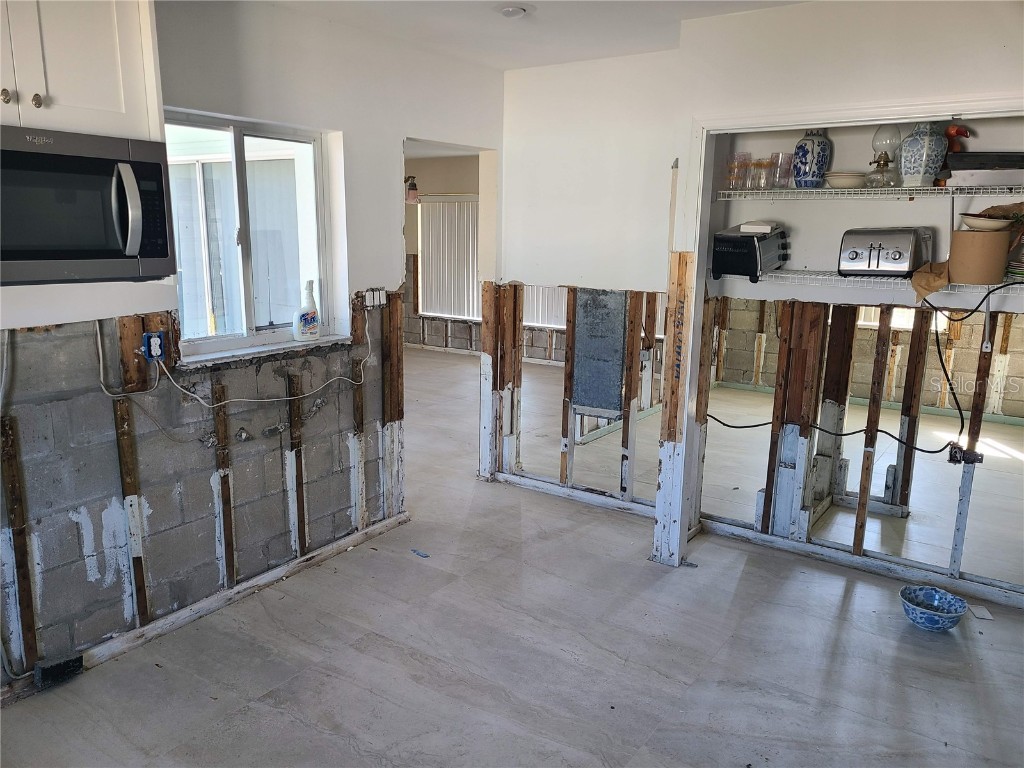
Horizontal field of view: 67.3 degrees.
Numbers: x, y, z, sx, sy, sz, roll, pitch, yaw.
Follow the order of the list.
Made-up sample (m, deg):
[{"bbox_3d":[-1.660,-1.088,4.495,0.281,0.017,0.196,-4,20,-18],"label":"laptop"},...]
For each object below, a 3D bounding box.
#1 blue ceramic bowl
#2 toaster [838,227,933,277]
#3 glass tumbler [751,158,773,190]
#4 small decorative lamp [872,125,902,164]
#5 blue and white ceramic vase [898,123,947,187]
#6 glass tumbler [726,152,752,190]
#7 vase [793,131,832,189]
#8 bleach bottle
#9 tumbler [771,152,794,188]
[{"bbox_3d":[1.769,0.961,3.239,0.250,0.113,0.250,9,14,34],"label":"blue ceramic bowl"},{"bbox_3d":[1.593,-0.559,3.285,0.285,0.205,0.270,9,14,36],"label":"toaster"},{"bbox_3d":[1.126,-0.949,3.482,0.090,0.138,0.090,1,12,0],"label":"glass tumbler"},{"bbox_3d":[1.562,-0.964,3.221,0.120,0.285,0.120,9,14,34],"label":"small decorative lamp"},{"bbox_3d":[1.690,-0.952,3.145,0.165,0.295,0.165,9,14,34],"label":"blue and white ceramic vase"},{"bbox_3d":[1.050,-0.978,3.555,0.095,0.162,0.095,1,12,0],"label":"glass tumbler"},{"bbox_3d":[1.321,-0.998,3.378,0.150,0.280,0.150,9,14,34],"label":"vase"},{"bbox_3d":[-0.978,-0.346,3.650,0.116,0.278,0.070,-8,15,-37],"label":"bleach bottle"},{"bbox_3d":[1.202,-0.946,3.429,0.092,0.154,0.092,9,14,34],"label":"tumbler"}]

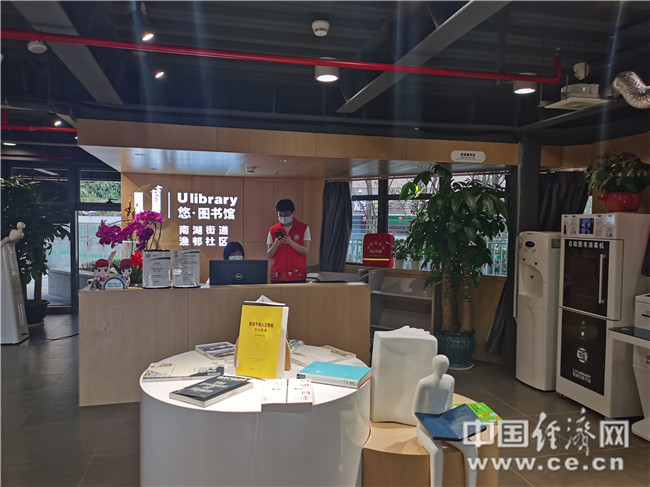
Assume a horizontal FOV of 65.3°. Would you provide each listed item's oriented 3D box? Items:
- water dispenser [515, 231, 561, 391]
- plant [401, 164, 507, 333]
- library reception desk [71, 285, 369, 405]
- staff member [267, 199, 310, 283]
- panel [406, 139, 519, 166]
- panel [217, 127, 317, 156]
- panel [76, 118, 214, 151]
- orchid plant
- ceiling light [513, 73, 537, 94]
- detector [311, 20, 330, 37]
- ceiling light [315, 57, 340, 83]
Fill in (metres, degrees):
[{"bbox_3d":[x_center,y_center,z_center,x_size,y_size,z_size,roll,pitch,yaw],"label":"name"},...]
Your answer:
[{"bbox_3d":[2.044,0.604,4.612,0.437,1.356,0.417,0,2,-14],"label":"water dispenser"},{"bbox_3d":[1.310,0.084,5.154,1.030,1.690,0.950,1,3,14],"label":"plant"},{"bbox_3d":[-0.822,0.802,4.470,2.329,0.891,0.649,0,2,-14],"label":"library reception desk"},{"bbox_3d":[-0.383,0.392,5.271,0.480,1.705,0.360,1,3,3],"label":"staff member"},{"bbox_3d":[1.306,-0.854,4.775,1.171,0.203,0.040,0,3,-15],"label":"panel"},{"bbox_3d":[-0.480,-0.853,4.295,0.840,0.203,0.040,0,3,-15],"label":"panel"},{"bbox_3d":[-1.412,-0.865,4.103,1.067,0.204,0.040,0,2,-14],"label":"panel"},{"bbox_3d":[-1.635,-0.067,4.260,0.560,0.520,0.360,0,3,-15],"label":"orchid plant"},{"bbox_3d":[1.527,-1.220,3.870,0.166,0.120,0.166,0,3,-15],"label":"ceiling light"},{"bbox_3d":[-0.023,-1.252,2.950,0.102,0.057,0.102,1,3,0],"label":"detector"},{"bbox_3d":[0.011,-1.288,3.779,0.170,0.135,0.170,0,2,-14],"label":"ceiling light"}]

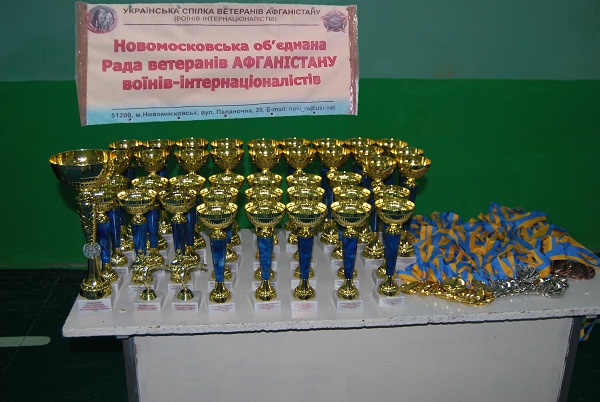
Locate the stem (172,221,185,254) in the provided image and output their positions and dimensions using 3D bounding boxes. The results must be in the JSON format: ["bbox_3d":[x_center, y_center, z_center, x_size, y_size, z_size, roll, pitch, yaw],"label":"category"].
[{"bbox_3d":[-0.320,0.113,1.588,0.041,0.120,0.041,-1,19,-6],"label":"stem"}]

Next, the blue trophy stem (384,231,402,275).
[{"bbox_3d":[0.209,0.123,1.351,0.034,0.102,0.034,-1,18,-5],"label":"blue trophy stem"}]

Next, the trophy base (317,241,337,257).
[{"bbox_3d":[0.079,0.122,1.677,0.056,0.022,0.056,-1,18,-5],"label":"trophy base"}]

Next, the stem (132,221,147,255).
[{"bbox_3d":[-0.372,0.104,1.397,0.034,0.102,0.034,-1,18,-5],"label":"stem"}]

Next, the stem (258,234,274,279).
[{"bbox_3d":[-0.086,0.146,1.506,0.041,0.121,0.041,-1,19,-6],"label":"stem"}]

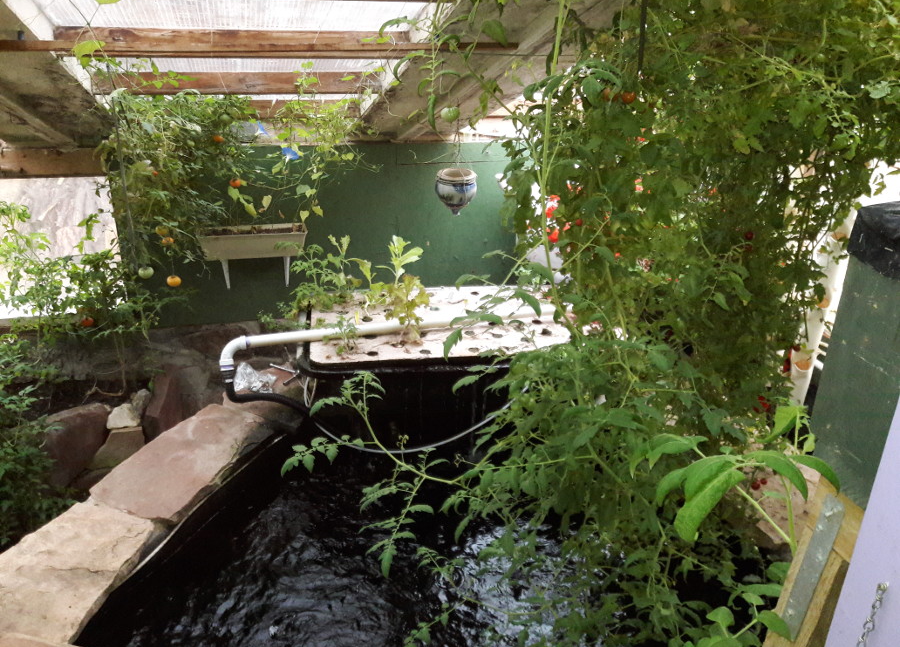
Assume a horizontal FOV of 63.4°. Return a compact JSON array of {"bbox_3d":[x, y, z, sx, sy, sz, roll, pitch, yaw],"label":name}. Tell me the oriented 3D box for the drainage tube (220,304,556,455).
[{"bbox_3d":[-0.135,0.256,3.303,1.680,0.410,0.670,-4,17,-18],"label":"drainage tube"}]

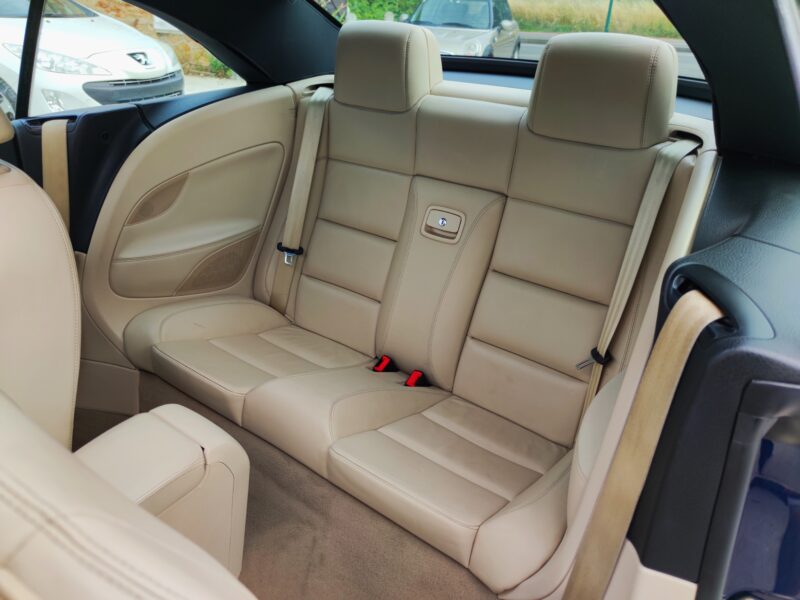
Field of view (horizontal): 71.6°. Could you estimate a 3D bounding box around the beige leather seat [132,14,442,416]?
[{"bbox_3d":[-0.247,-0.238,1.325,0.389,0.777,0.748,20,32,31],"label":"beige leather seat"}]

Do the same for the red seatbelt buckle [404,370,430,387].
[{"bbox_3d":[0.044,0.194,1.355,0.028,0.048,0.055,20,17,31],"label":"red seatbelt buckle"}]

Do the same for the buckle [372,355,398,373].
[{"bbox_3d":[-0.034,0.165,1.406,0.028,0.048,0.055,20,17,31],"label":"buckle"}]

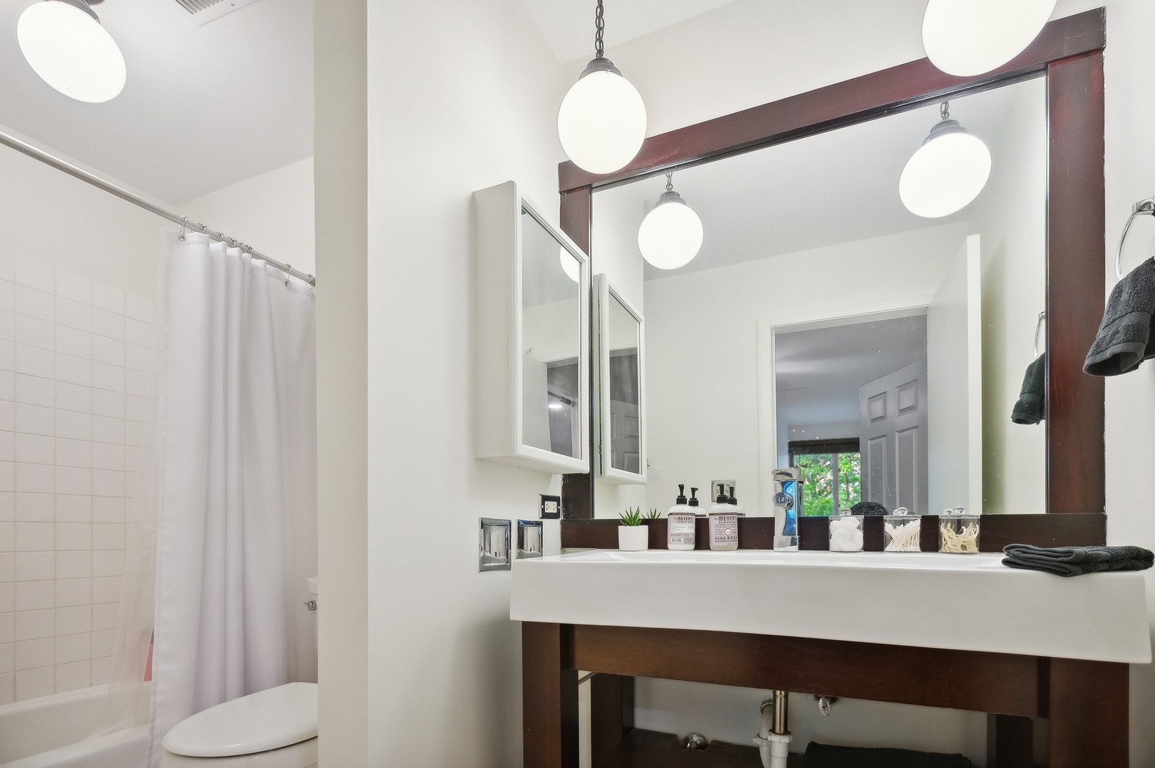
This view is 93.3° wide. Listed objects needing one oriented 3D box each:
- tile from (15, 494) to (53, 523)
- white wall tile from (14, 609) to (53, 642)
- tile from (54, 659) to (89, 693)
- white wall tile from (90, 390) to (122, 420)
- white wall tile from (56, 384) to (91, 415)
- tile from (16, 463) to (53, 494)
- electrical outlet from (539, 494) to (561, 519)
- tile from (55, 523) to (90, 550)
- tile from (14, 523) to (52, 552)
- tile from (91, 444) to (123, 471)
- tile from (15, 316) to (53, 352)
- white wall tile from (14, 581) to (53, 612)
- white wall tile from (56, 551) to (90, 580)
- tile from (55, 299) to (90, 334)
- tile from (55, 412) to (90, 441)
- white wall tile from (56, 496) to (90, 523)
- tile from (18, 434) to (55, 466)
[{"bbox_3d":[-2.041,0.466,2.053,0.009,0.108,0.108,-3,-7,27],"label":"tile"},{"bbox_3d":[-2.000,0.889,2.012,0.010,0.108,0.108,-5,-7,26],"label":"white wall tile"},{"bbox_3d":[-1.970,1.145,2.133,0.010,0.110,0.108,0,-4,29],"label":"tile"},{"bbox_3d":[-1.914,0.082,2.227,0.010,0.110,0.108,0,-4,29],"label":"white wall tile"},{"bbox_3d":[-1.981,0.055,2.144,0.010,0.109,0.111,-1,-7,27],"label":"white wall tile"},{"bbox_3d":[-2.045,0.359,2.057,0.010,0.108,0.108,-5,-7,26],"label":"tile"},{"bbox_3d":[-0.080,0.357,1.580,0.010,0.071,0.114,0,-4,29],"label":"electrical outlet"},{"bbox_3d":[-1.985,0.602,2.147,0.009,0.108,0.108,-3,-7,27],"label":"tile"},{"bbox_3d":[-2.027,0.574,2.039,0.010,0.108,0.108,-5,-7,26],"label":"tile"},{"bbox_3d":[-1.929,0.301,2.242,0.010,0.109,0.111,-1,-7,27],"label":"tile"},{"bbox_3d":[-2.033,-0.191,2.045,0.010,0.109,0.111,-1,-7,27],"label":"tile"},{"bbox_3d":[-2.025,0.791,2.039,0.010,0.110,0.108,0,-4,29],"label":"white wall tile"},{"bbox_3d":[-1.969,0.711,2.131,0.010,0.108,0.108,-5,-7,26],"label":"white wall tile"},{"bbox_3d":[-1.970,-0.272,2.133,0.010,0.110,0.108,0,-4,29],"label":"tile"},{"bbox_3d":[-1.985,0.164,2.147,0.009,0.108,0.108,-3,-7,27],"label":"tile"},{"bbox_3d":[-1.970,0.491,2.133,0.010,0.110,0.108,0,-4,29],"label":"white wall tile"},{"bbox_3d":[-2.054,0.246,2.067,0.010,0.108,0.108,-5,-7,26],"label":"tile"}]

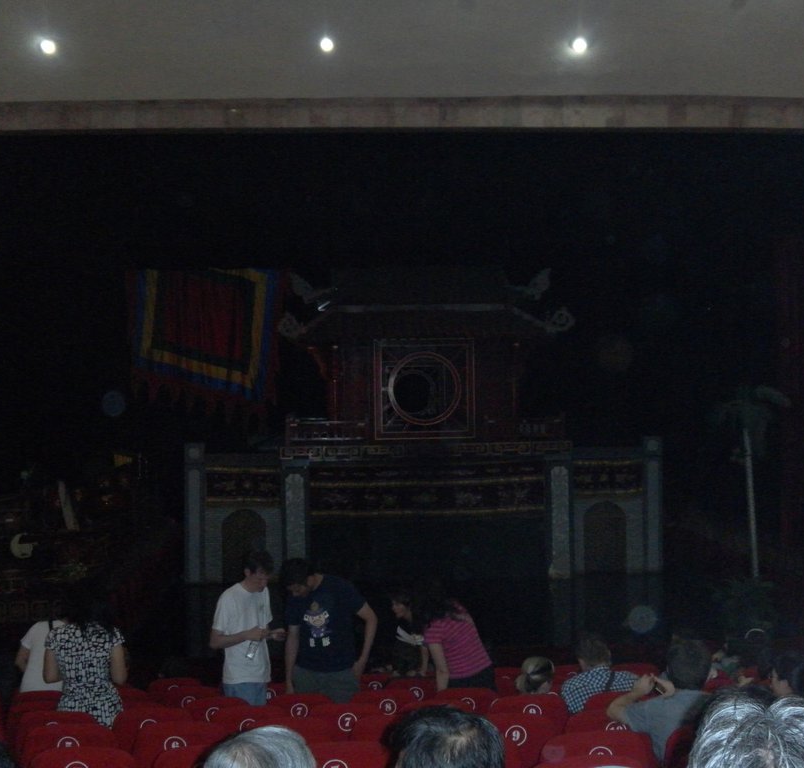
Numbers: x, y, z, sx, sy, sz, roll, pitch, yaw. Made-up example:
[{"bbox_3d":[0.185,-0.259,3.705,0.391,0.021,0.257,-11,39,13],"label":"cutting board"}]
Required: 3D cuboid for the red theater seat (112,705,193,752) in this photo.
[{"bbox_3d":[-1.398,2.242,5.988,0.530,0.880,0.580,-1,-1,-3],"label":"red theater seat"}]

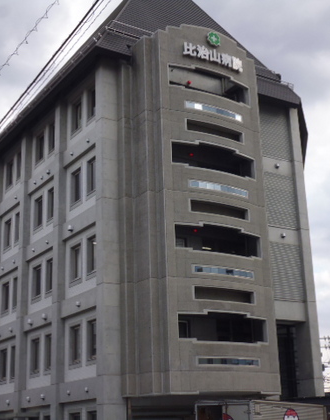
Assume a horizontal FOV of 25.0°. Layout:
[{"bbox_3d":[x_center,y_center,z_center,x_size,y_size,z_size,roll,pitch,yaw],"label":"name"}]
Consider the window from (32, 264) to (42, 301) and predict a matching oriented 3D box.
[{"bbox_3d":[-6.077,3.535,35.955,0.203,1.593,1.120,9,-20,-30],"label":"window"}]

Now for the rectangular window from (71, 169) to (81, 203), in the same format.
[{"bbox_3d":[-3.863,-0.990,33.332,0.203,1.593,1.120,9,-20,-30],"label":"rectangular window"}]

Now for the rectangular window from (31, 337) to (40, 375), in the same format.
[{"bbox_3d":[-5.945,6.781,34.565,0.150,1.520,1.020,9,-20,-30],"label":"rectangular window"}]

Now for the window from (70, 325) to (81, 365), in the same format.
[{"bbox_3d":[-3.637,5.574,30.896,0.150,1.520,1.020,9,-20,-30],"label":"window"}]

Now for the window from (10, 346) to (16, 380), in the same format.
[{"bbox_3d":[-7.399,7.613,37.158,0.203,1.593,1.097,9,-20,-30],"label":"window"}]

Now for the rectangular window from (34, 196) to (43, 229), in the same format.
[{"bbox_3d":[-6.144,0.134,36.669,0.150,1.520,1.020,9,-20,-30],"label":"rectangular window"}]

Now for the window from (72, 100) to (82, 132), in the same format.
[{"bbox_3d":[-3.971,-4.322,34.094,0.150,1.520,1.020,9,-20,-30],"label":"window"}]

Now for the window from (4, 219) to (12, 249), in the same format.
[{"bbox_3d":[-8.406,1.315,40.264,0.150,1.520,1.020,9,-20,-30],"label":"window"}]

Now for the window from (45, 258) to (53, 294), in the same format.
[{"bbox_3d":[-5.177,3.030,34.231,0.150,1.520,1.020,9,-20,-30],"label":"window"}]

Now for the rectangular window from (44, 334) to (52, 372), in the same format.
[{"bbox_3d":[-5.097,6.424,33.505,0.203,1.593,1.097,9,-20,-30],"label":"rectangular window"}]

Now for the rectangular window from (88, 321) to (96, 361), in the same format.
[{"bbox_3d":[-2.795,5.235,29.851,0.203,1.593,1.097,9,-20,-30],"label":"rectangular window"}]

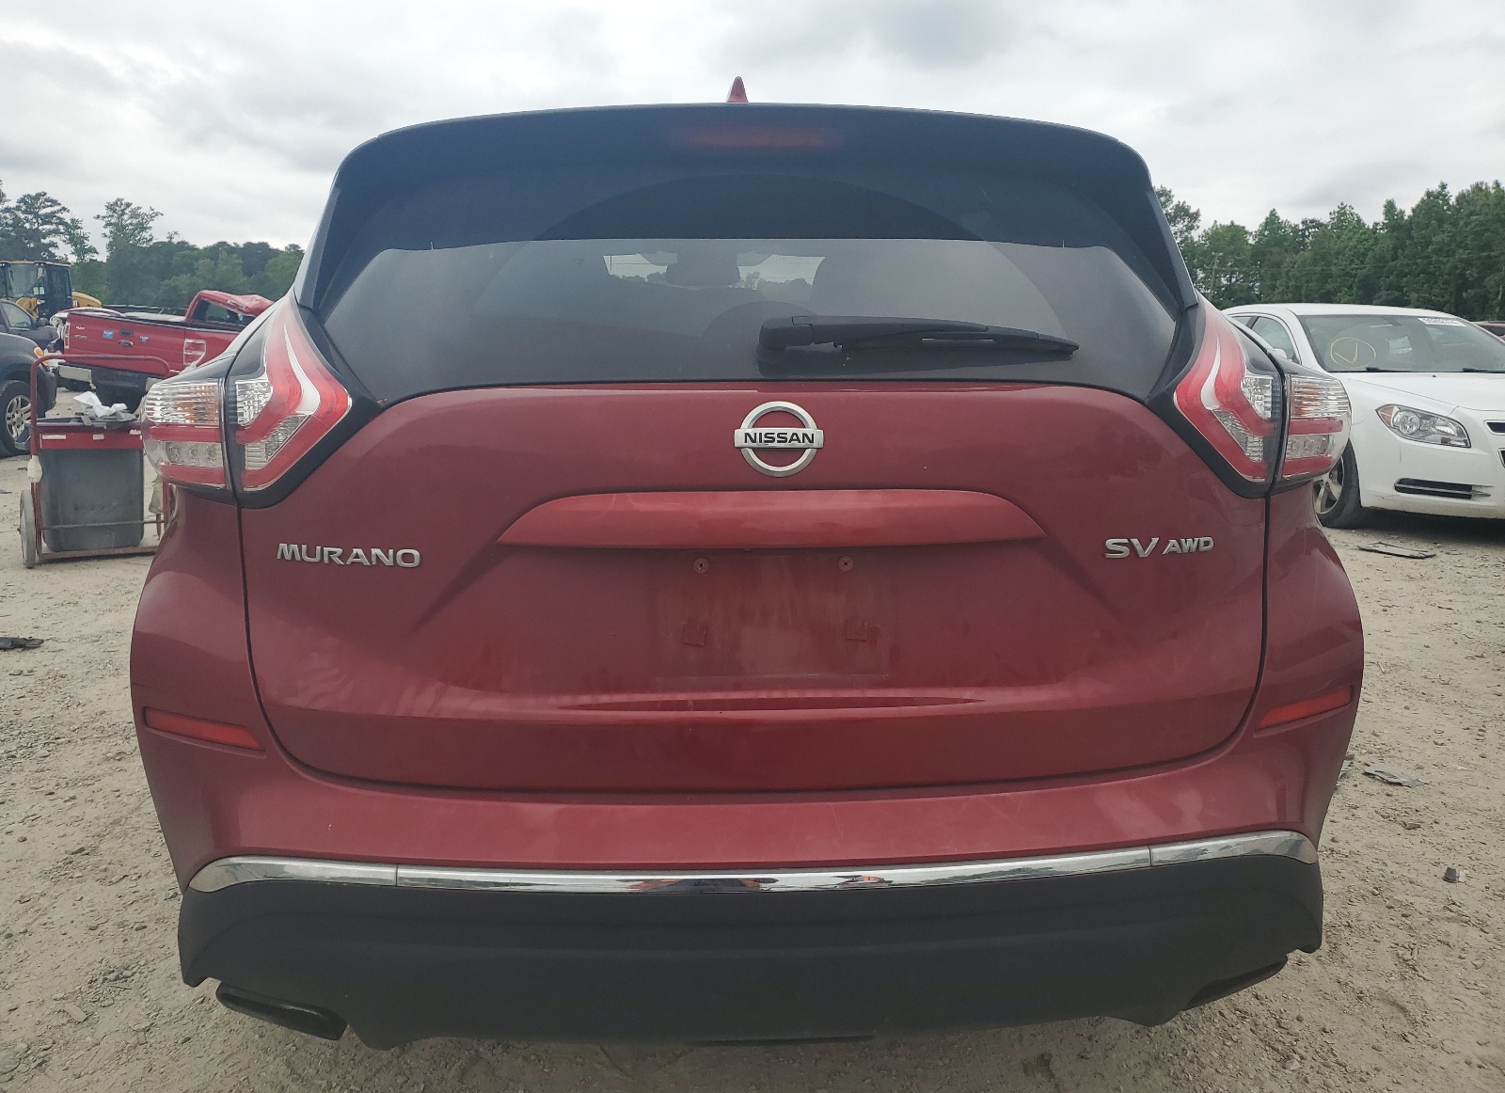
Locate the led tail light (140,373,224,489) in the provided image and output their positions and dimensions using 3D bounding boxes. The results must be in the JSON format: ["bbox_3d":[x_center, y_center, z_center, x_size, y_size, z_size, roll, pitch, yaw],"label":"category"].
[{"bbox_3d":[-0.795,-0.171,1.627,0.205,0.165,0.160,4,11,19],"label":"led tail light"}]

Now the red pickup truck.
[{"bbox_3d":[-7.195,-2.846,16.837,2.020,1.920,5.900,6,10,10],"label":"red pickup truck"}]

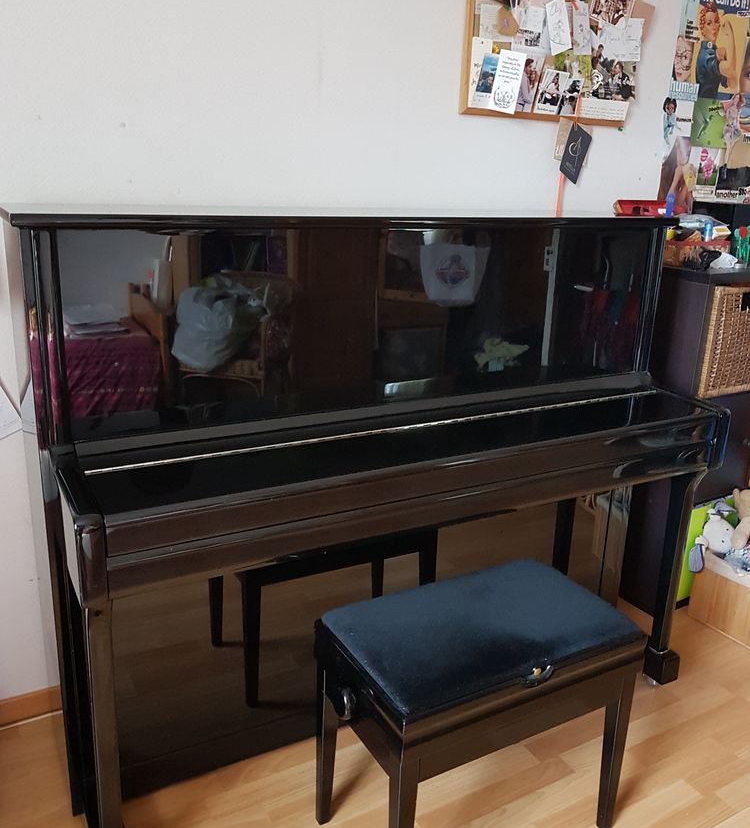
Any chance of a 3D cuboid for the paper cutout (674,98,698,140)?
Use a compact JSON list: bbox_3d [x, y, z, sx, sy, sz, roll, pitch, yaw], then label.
[{"bbox_3d":[0.983,-0.932,2.380,0.082,0.114,0.010,-8,19,-28],"label":"paper cutout"}]

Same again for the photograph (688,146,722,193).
[{"bbox_3d":[1.091,-0.802,2.484,0.131,0.146,0.005,-7,19,-28],"label":"photograph"}]

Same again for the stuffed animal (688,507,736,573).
[{"bbox_3d":[1.081,0.409,2.412,0.140,0.180,0.130,-1,17,-8],"label":"stuffed animal"}]

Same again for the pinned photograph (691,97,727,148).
[{"bbox_3d":[1.117,-0.962,2.493,0.165,0.148,0.010,-7,19,-27],"label":"pinned photograph"}]

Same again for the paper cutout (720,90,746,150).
[{"bbox_3d":[1.187,-0.975,2.499,0.137,0.185,0.005,-8,19,-28],"label":"paper cutout"}]

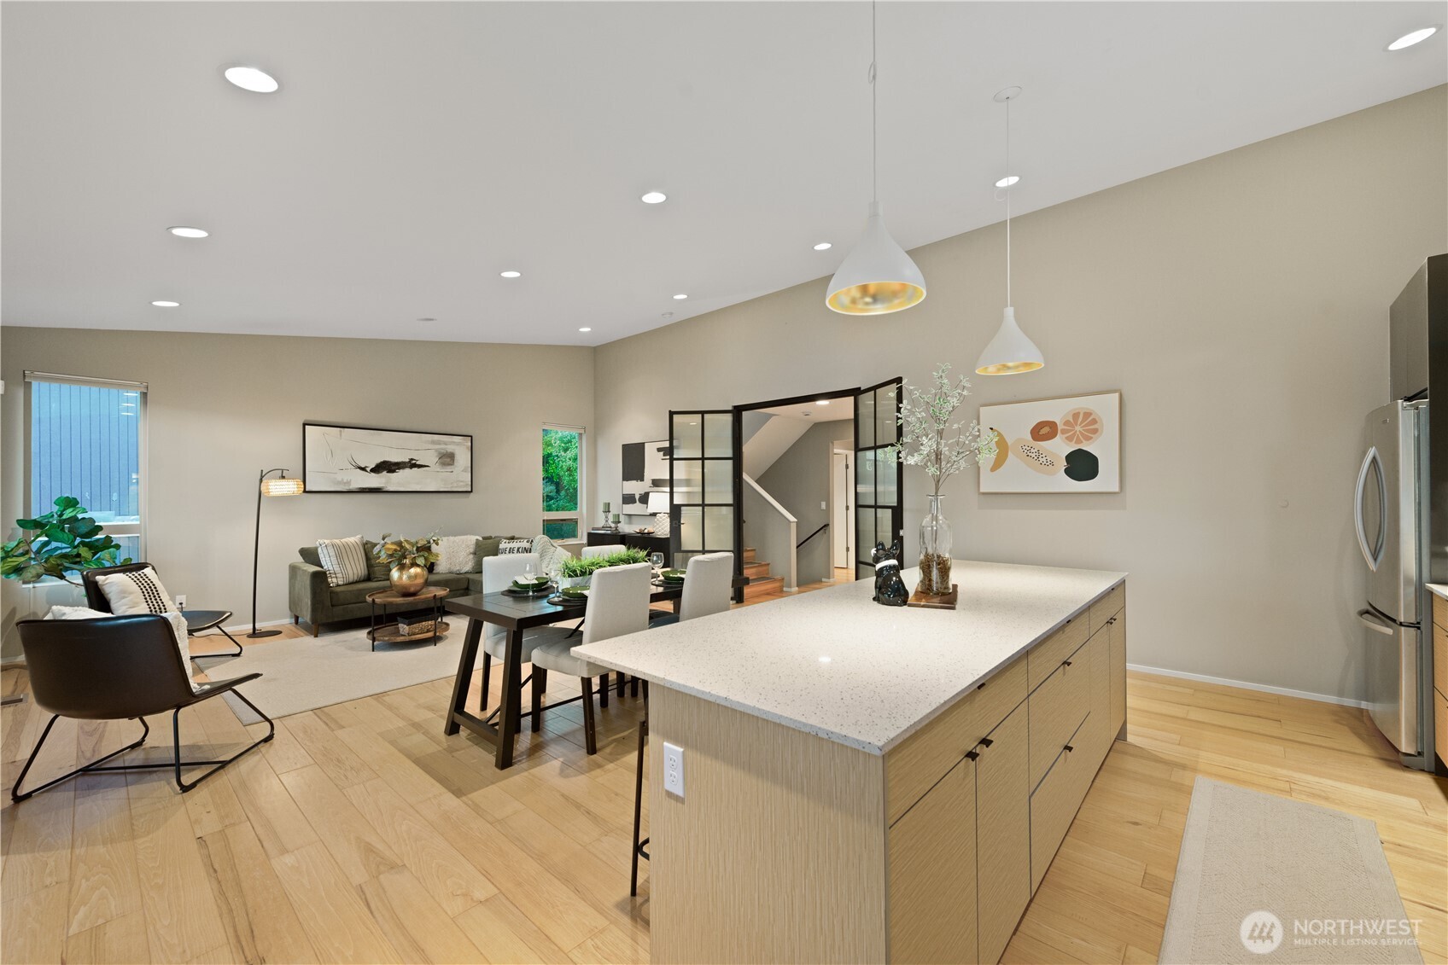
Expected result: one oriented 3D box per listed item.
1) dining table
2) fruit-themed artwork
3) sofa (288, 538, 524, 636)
[{"bbox_3d":[-0.726,1.060,3.659,0.836,0.756,1.771,-1,-2,43],"label":"dining table"},{"bbox_3d":[2.679,-0.303,4.712,1.060,0.801,0.040,-1,-2,43],"label":"fruit-themed artwork"},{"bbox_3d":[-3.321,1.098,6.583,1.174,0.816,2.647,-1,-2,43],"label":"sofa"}]

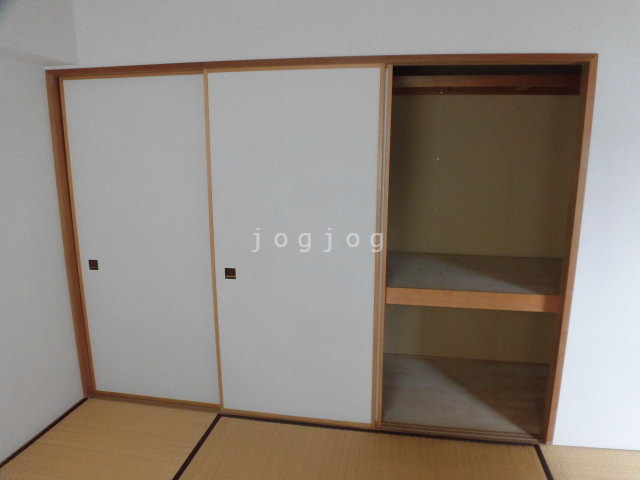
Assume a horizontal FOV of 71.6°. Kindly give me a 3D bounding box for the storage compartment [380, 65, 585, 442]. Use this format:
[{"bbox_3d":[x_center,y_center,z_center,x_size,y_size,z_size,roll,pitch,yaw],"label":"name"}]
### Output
[{"bbox_3d":[0.791,0.034,2.524,0.860,1.823,0.793,2,12,9],"label":"storage compartment"}]

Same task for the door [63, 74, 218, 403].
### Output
[{"bbox_3d":[-0.940,0.042,2.405,0.820,1.800,0.045,2,12,9],"label":"door"}]

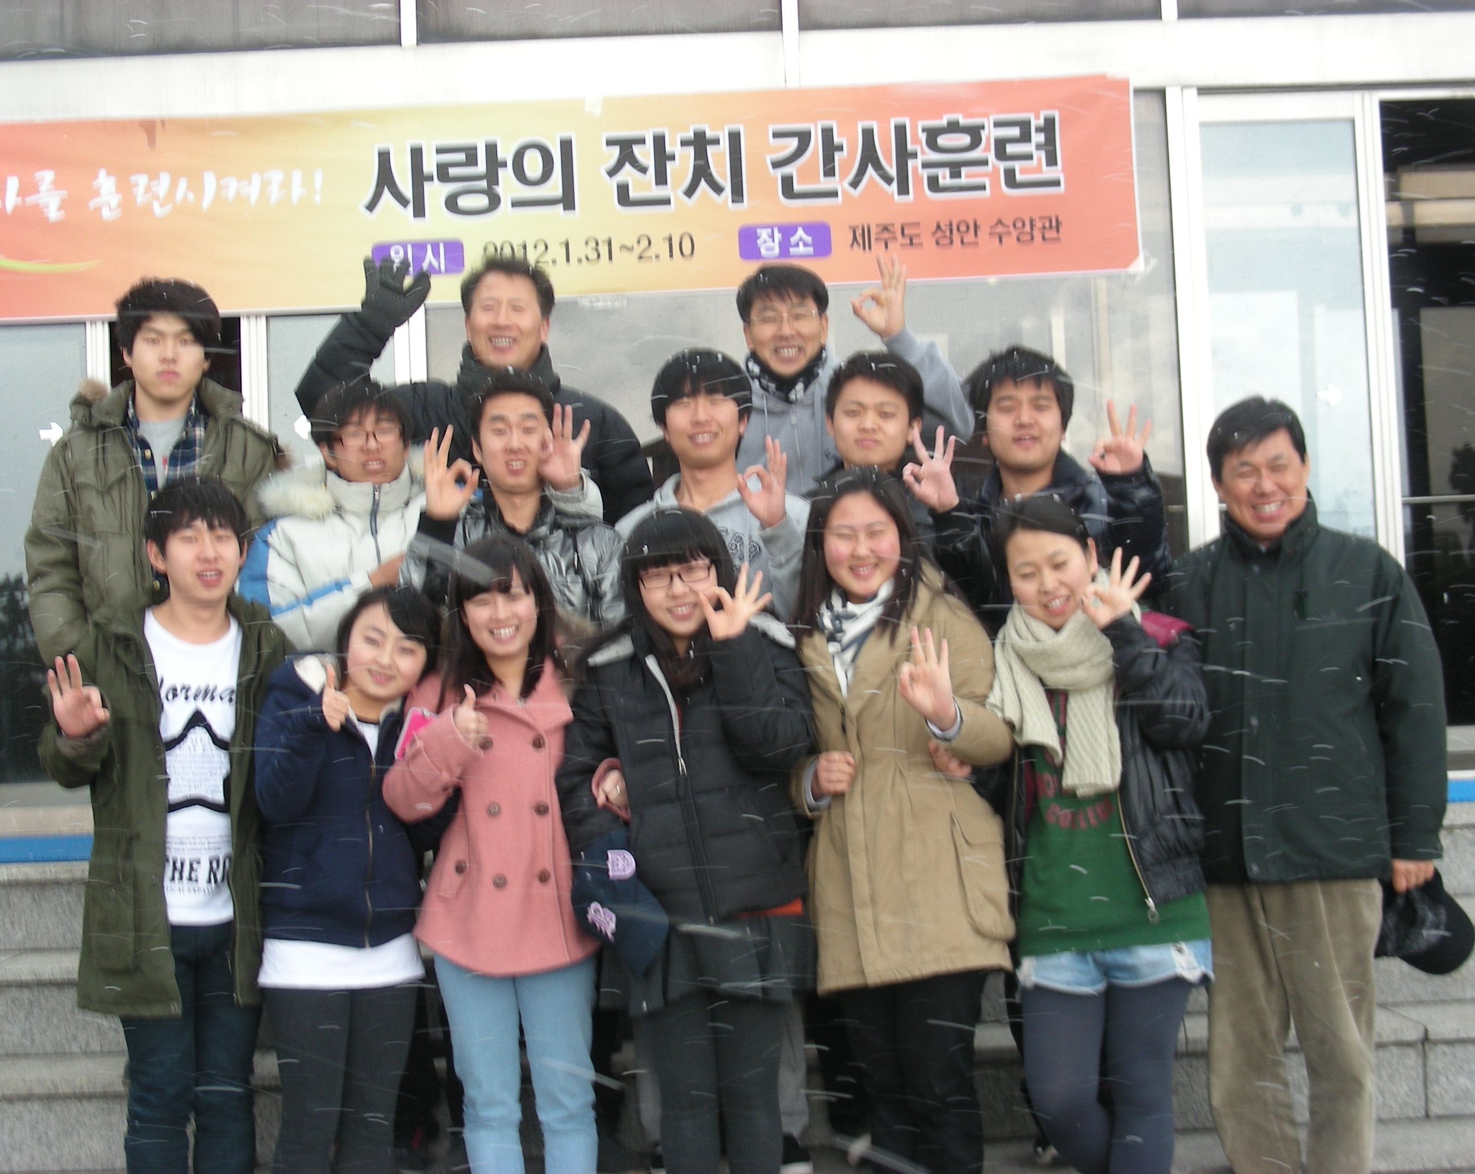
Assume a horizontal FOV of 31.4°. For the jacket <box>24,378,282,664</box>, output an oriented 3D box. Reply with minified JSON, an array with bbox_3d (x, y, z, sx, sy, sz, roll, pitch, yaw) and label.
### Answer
[{"bbox_3d":[-1.231,-0.048,5.600,0.580,0.800,0.360,-2,-3,-7],"label":"jacket"}]

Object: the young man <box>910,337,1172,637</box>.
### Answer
[{"bbox_3d":[0.615,0.338,5.200,0.580,1.650,0.460,-3,-3,5],"label":"young man"}]

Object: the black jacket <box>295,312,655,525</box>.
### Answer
[{"bbox_3d":[-0.558,-0.163,5.630,0.770,0.860,0.380,-2,-3,-4],"label":"black jacket"}]

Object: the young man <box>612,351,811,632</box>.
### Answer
[{"bbox_3d":[-0.042,0.345,5.200,0.490,1.650,0.420,-2,-3,0],"label":"young man"}]

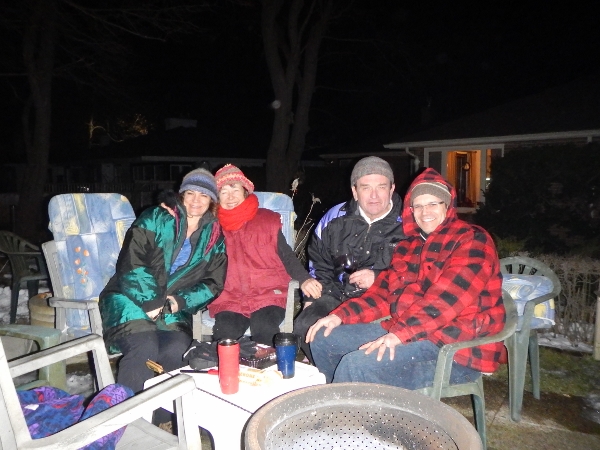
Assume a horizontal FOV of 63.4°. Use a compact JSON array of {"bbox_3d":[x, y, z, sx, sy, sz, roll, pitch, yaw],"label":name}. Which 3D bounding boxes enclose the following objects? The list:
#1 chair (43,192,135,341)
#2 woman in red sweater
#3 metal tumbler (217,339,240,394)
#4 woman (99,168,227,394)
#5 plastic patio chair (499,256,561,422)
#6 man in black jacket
[{"bbox_3d":[-1.000,0.403,2.731,0.600,1.140,0.750,-6,9,-44],"label":"chair"},{"bbox_3d":[-0.200,0.342,2.553,0.600,1.300,0.780,0,6,-3],"label":"woman in red sweater"},{"bbox_3d":[-0.253,0.499,1.709,0.078,0.183,0.078,0,6,0],"label":"metal tumbler"},{"bbox_3d":[-0.700,0.363,2.455,0.600,1.280,0.840,-3,7,-23],"label":"woman"},{"bbox_3d":[1.070,0.583,2.740,0.560,0.780,0.550,6,9,43],"label":"plastic patio chair"},{"bbox_3d":[0.270,0.345,2.342,0.560,1.340,0.740,2,7,16],"label":"man in black jacket"}]

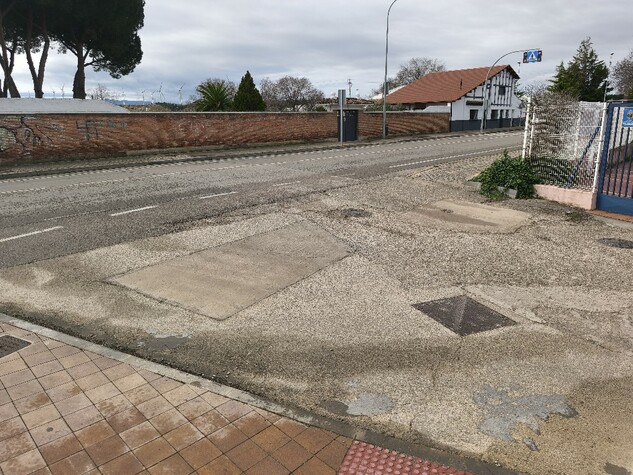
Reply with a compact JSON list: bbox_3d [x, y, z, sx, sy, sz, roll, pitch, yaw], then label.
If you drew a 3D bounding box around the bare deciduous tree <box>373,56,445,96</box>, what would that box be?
[{"bbox_3d":[12.272,-19.234,55.878,9.408,8.902,9.134,3,17,11],"label":"bare deciduous tree"}]

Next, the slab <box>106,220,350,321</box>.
[{"bbox_3d":[-0.590,0.272,5.253,1.665,0.050,3.174,12,20,37],"label":"slab"}]

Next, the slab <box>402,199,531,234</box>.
[{"bbox_3d":[2.626,-0.349,7.298,2.011,0.050,2.168,15,22,42],"label":"slab"}]

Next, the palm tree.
[{"bbox_3d":[-7.372,-9.298,30.605,2.819,4.256,2.747,-4,17,-12],"label":"palm tree"}]

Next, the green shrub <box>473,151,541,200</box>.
[{"bbox_3d":[4.222,-1.413,9.180,1.444,0.914,1.150,7,18,24],"label":"green shrub"}]

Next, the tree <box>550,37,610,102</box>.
[{"bbox_3d":[19.570,-11.095,31.186,3.857,6.968,4.265,9,19,29],"label":"tree"}]

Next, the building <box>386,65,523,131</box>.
[{"bbox_3d":[16.570,-16.216,49.155,16.644,6.800,9.600,-15,22,-41],"label":"building"}]

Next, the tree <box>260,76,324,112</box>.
[{"bbox_3d":[-2.602,-14.489,45.769,6.936,5.671,6.598,-1,16,-3],"label":"tree"}]

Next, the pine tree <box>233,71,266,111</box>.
[{"bbox_3d":[-4.995,-9.889,31.479,2.508,4.866,2.409,-3,16,-8],"label":"pine tree"}]

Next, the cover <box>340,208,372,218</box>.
[{"bbox_3d":[0.709,-0.425,7.556,0.600,0.040,0.600,0,16,0],"label":"cover"}]

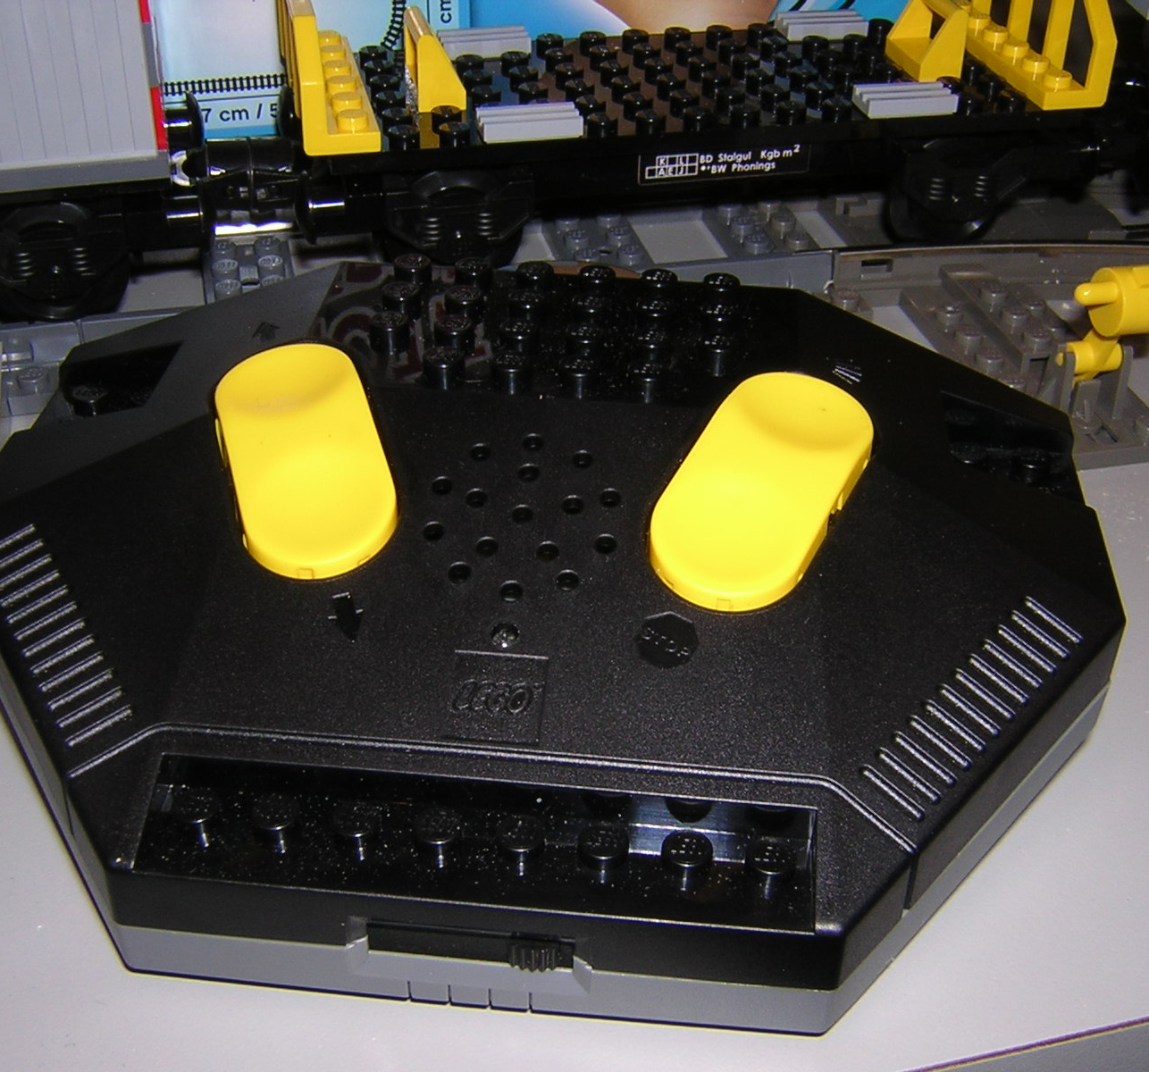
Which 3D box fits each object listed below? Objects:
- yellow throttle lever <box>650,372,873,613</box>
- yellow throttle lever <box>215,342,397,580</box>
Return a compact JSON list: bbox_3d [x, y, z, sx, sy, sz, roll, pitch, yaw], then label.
[{"bbox_3d":[0.021,-0.005,0.165,0.017,0.006,0.035,24,54,16],"label":"yellow throttle lever"},{"bbox_3d":[-0.030,-0.009,0.168,0.017,0.006,0.035,-16,52,-9],"label":"yellow throttle lever"}]

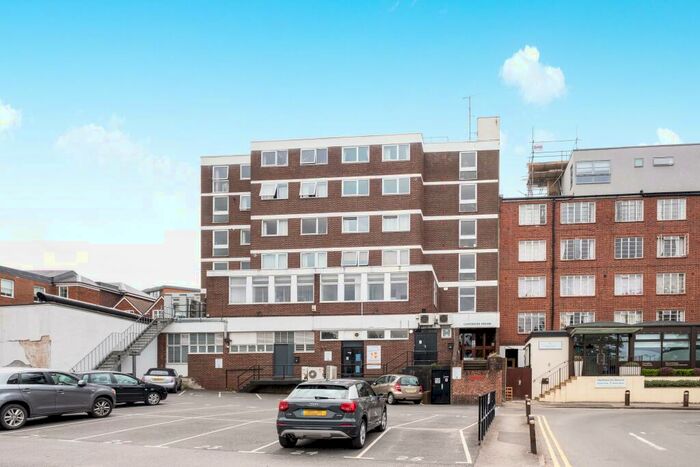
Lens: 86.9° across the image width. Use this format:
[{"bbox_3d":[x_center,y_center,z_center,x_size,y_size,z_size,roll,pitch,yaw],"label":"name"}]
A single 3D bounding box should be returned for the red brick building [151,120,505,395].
[{"bbox_3d":[-0.800,0.700,30.000,22.800,19.300,13.500,0,-6,4],"label":"red brick building"}]

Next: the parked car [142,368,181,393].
[{"bbox_3d":[-11.200,8.850,22.200,1.740,1.410,4.100,2,-6,-17],"label":"parked car"}]

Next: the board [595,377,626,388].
[{"bbox_3d":[15.546,8.871,22.000,1.870,0.700,0.060,0,-6,4],"label":"board"}]

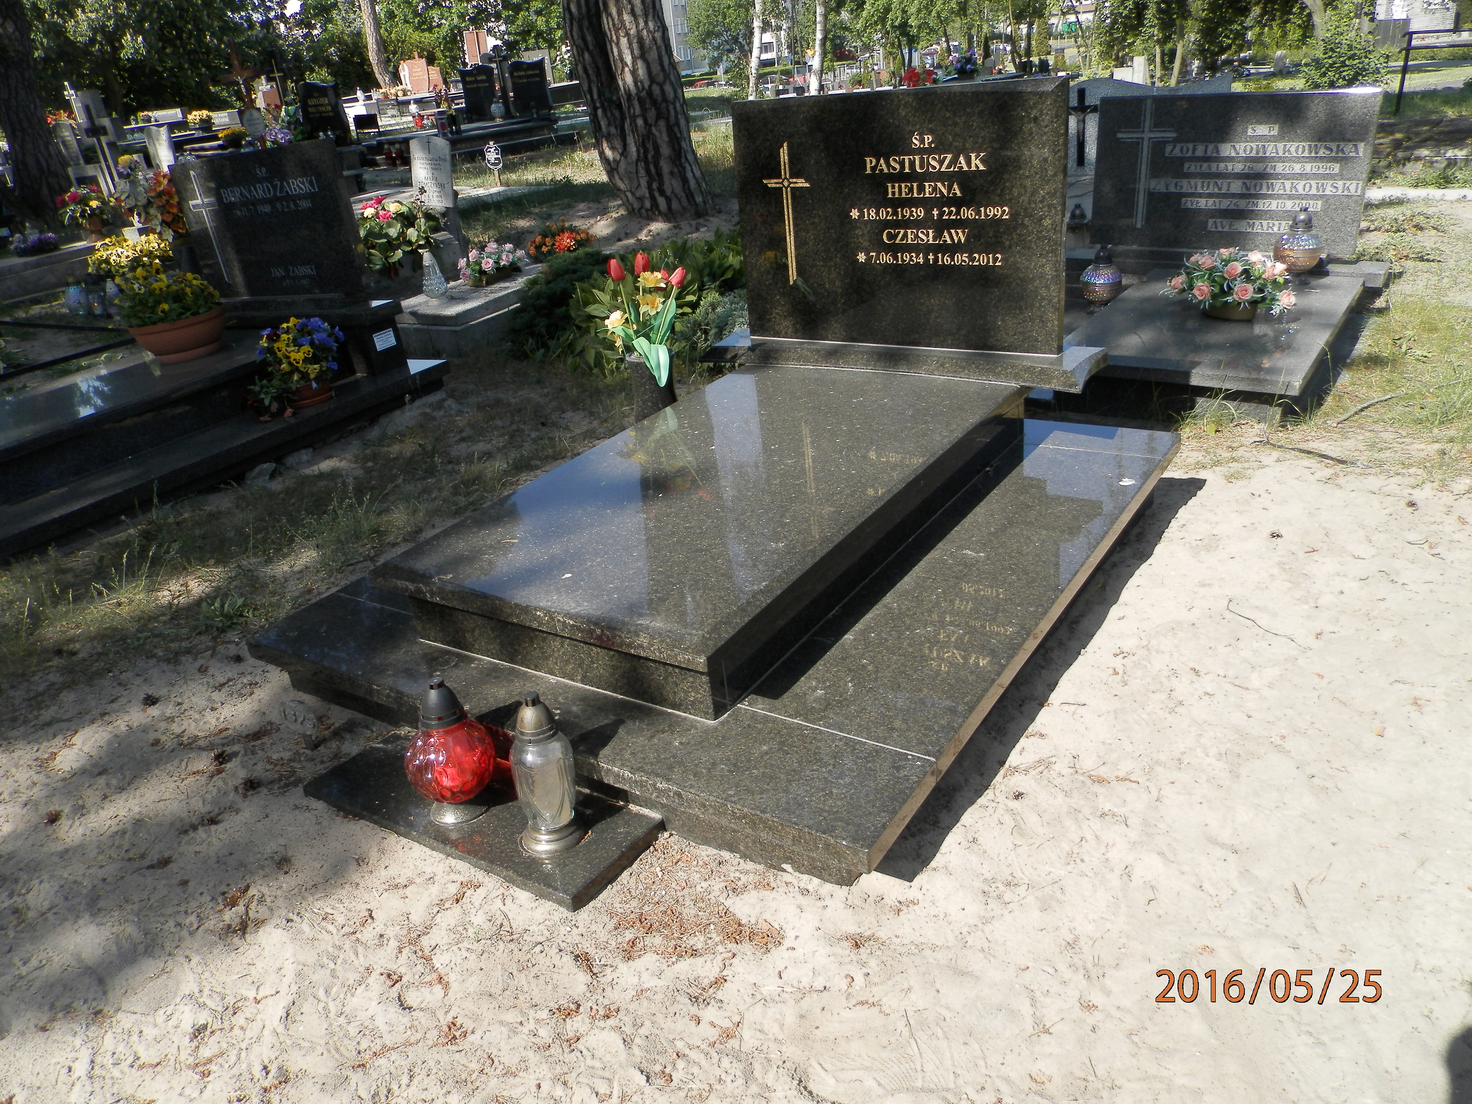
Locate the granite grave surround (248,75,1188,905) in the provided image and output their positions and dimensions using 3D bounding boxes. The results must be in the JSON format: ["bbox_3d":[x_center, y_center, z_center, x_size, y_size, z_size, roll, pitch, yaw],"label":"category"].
[{"bbox_3d":[-0.027,-0.451,2.584,1.650,1.129,2.353,11,29,32],"label":"granite grave surround"}]

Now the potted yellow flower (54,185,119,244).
[{"bbox_3d":[-4.885,-2.549,8.000,0.400,0.400,0.380,11,30,32],"label":"potted yellow flower"}]

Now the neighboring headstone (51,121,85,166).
[{"bbox_3d":[-9.734,-5.961,15.500,0.420,0.620,0.110,3,26,19],"label":"neighboring headstone"}]

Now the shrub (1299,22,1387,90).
[{"bbox_3d":[8.118,-6.613,14.200,1.100,0.900,1.000,11,30,32],"label":"shrub"}]

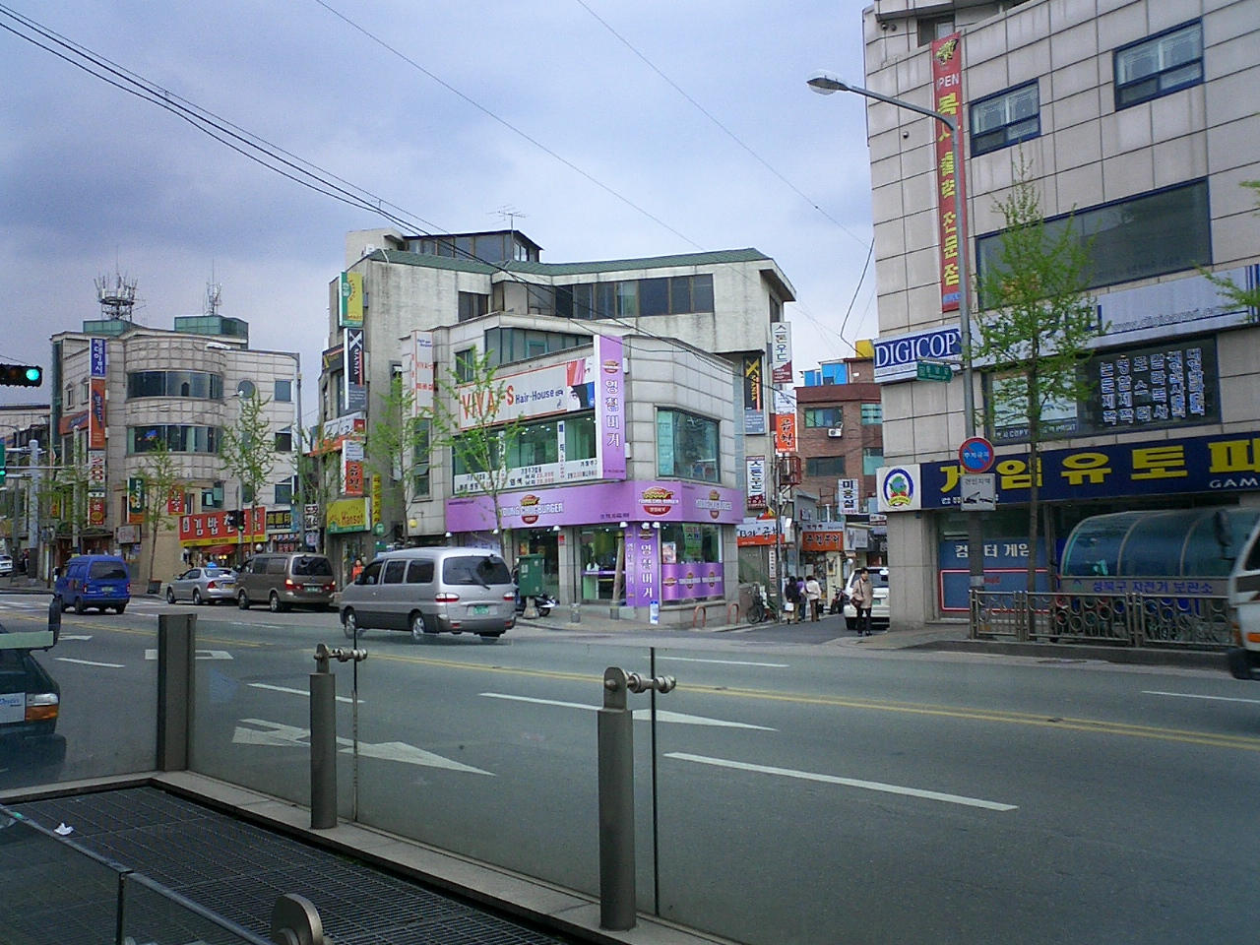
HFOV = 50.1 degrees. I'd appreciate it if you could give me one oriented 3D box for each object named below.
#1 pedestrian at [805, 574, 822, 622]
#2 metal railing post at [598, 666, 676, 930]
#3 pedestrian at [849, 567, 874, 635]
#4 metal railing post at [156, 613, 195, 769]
[{"bbox_3d":[5.930,4.050,43.500,0.500,1.590,0.360,-2,-4,14],"label":"pedestrian"},{"bbox_3d":[0.042,1.258,5.280,0.340,1.000,0.135,2,-5,-39],"label":"metal railing post"},{"bbox_3d":[5.600,3.140,32.500,0.580,1.660,0.380,0,-4,-18],"label":"pedestrian"},{"bbox_3d":[-3.288,1.595,9.770,0.250,1.130,0.200,0,-4,-12],"label":"metal railing post"}]

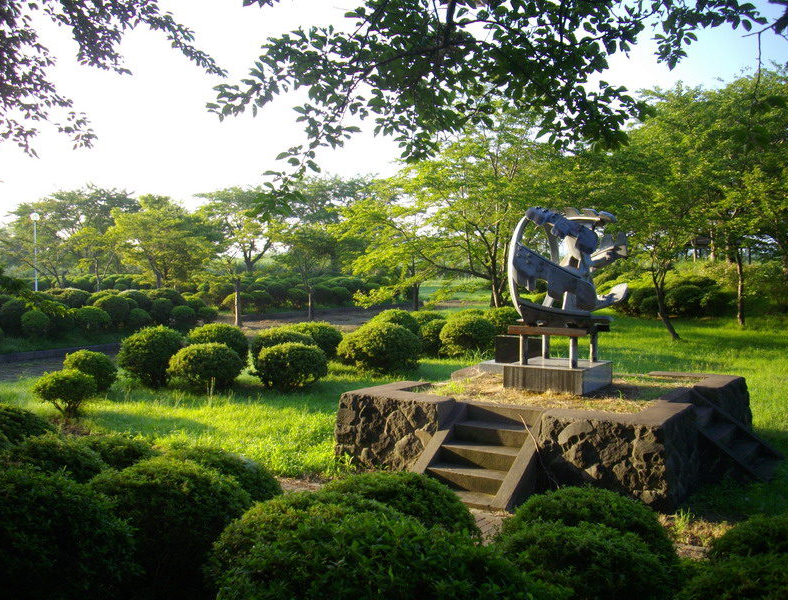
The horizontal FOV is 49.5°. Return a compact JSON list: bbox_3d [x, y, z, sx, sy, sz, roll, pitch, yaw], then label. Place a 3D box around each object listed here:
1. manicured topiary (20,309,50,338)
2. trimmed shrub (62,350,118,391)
[{"bbox_3d":[-9.223,0.617,22.000,0.772,0.798,0.772,-1,2,-23],"label":"manicured topiary"},{"bbox_3d":[-5.448,1.291,15.300,1.000,0.820,1.000,-1,3,-20],"label":"trimmed shrub"}]

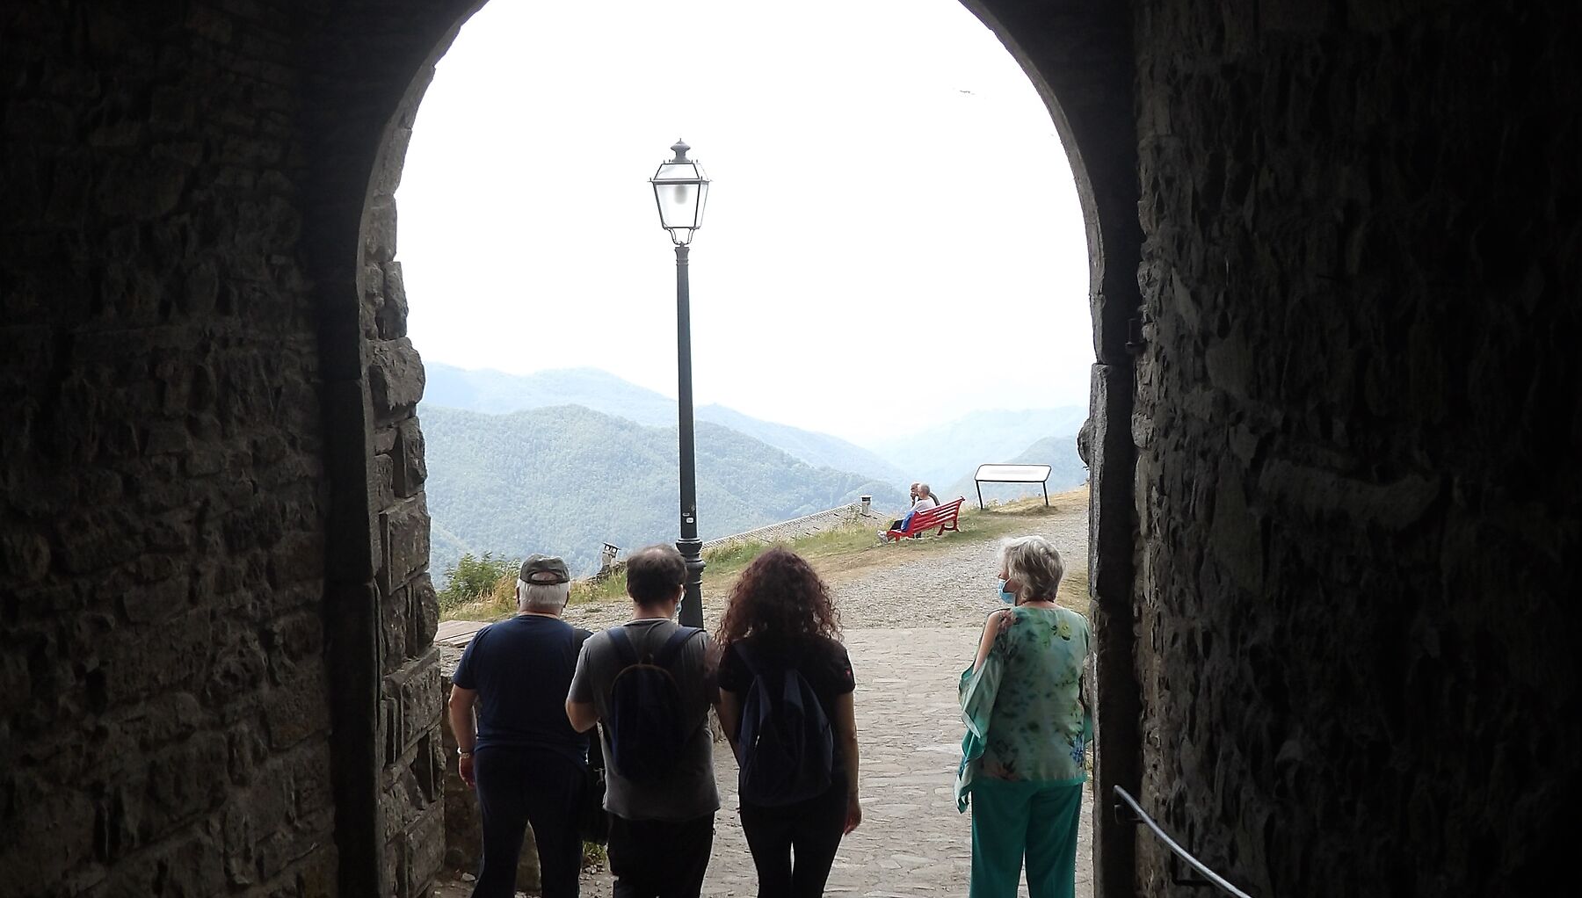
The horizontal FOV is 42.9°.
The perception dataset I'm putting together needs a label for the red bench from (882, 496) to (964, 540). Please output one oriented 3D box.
[{"bbox_3d":[2.775,1.432,41.300,0.660,0.750,1.800,1,7,33],"label":"red bench"}]

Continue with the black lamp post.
[{"bbox_3d":[-0.795,-0.234,15.400,0.410,4.300,0.410,-1,3,10],"label":"black lamp post"}]

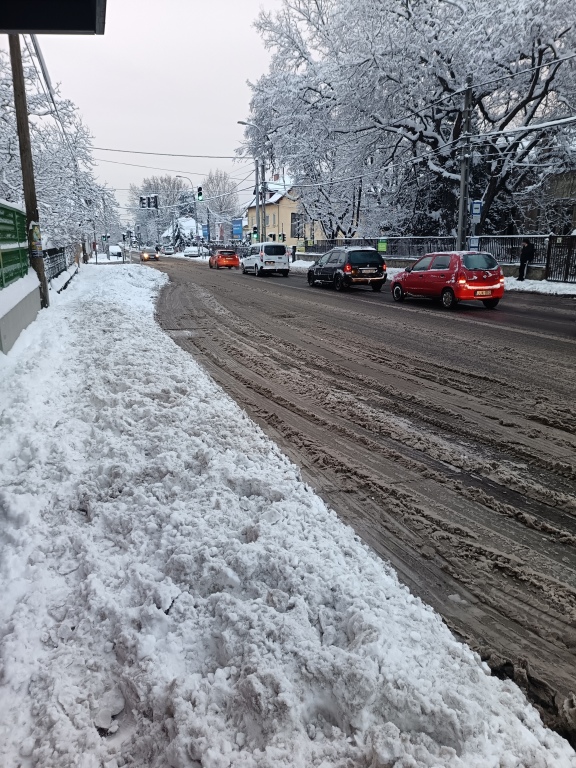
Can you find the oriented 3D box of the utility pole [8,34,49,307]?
[{"bbox_3d":[-5.807,-5.437,11.800,0.280,7.400,0.280,-5,15,-18],"label":"utility pole"}]

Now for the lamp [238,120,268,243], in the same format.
[{"bbox_3d":[-2.860,-14.596,41.362,2.300,10.913,0.350,-5,15,-18],"label":"lamp"}]

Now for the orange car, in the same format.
[{"bbox_3d":[-5.115,-9.979,42.765,1.815,1.473,4.340,-5,15,-17],"label":"orange car"}]

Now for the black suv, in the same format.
[{"bbox_3d":[2.215,-4.574,21.003,1.774,1.575,4.464,-4,15,-17],"label":"black suv"}]

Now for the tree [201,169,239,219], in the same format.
[{"bbox_3d":[-10.596,-26.710,84.027,6.200,13.657,6.200,0,14,0],"label":"tree"}]

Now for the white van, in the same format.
[{"bbox_3d":[-1.403,-7.382,31.587,1.849,1.874,4.453,-5,15,-19],"label":"white van"}]

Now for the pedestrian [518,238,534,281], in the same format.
[{"bbox_3d":[10.016,-5.258,22.388,0.550,1.740,0.500,-5,15,-18],"label":"pedestrian"}]

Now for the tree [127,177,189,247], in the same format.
[{"bbox_3d":[-23.507,-30.881,98.446,11.300,14.733,11.300,0,14,0],"label":"tree"}]

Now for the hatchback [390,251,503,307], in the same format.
[{"bbox_3d":[4.299,-2.961,14.839,1.468,1.463,3.479,-5,15,-19],"label":"hatchback"}]

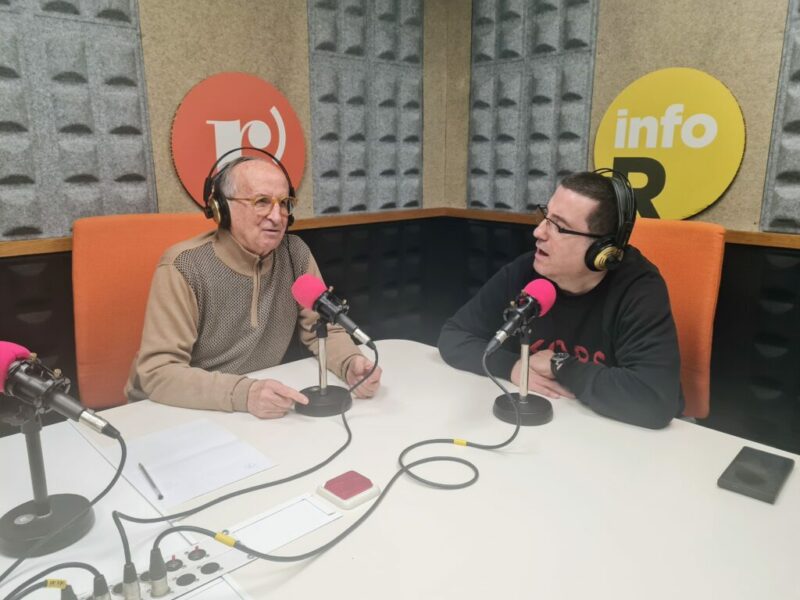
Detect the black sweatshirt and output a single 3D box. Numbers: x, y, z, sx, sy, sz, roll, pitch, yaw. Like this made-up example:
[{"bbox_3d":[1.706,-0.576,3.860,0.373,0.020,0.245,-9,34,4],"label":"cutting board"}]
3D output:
[{"bbox_3d":[0.435,0.112,1.550,0.630,0.540,0.440,12,18,42],"label":"black sweatshirt"}]

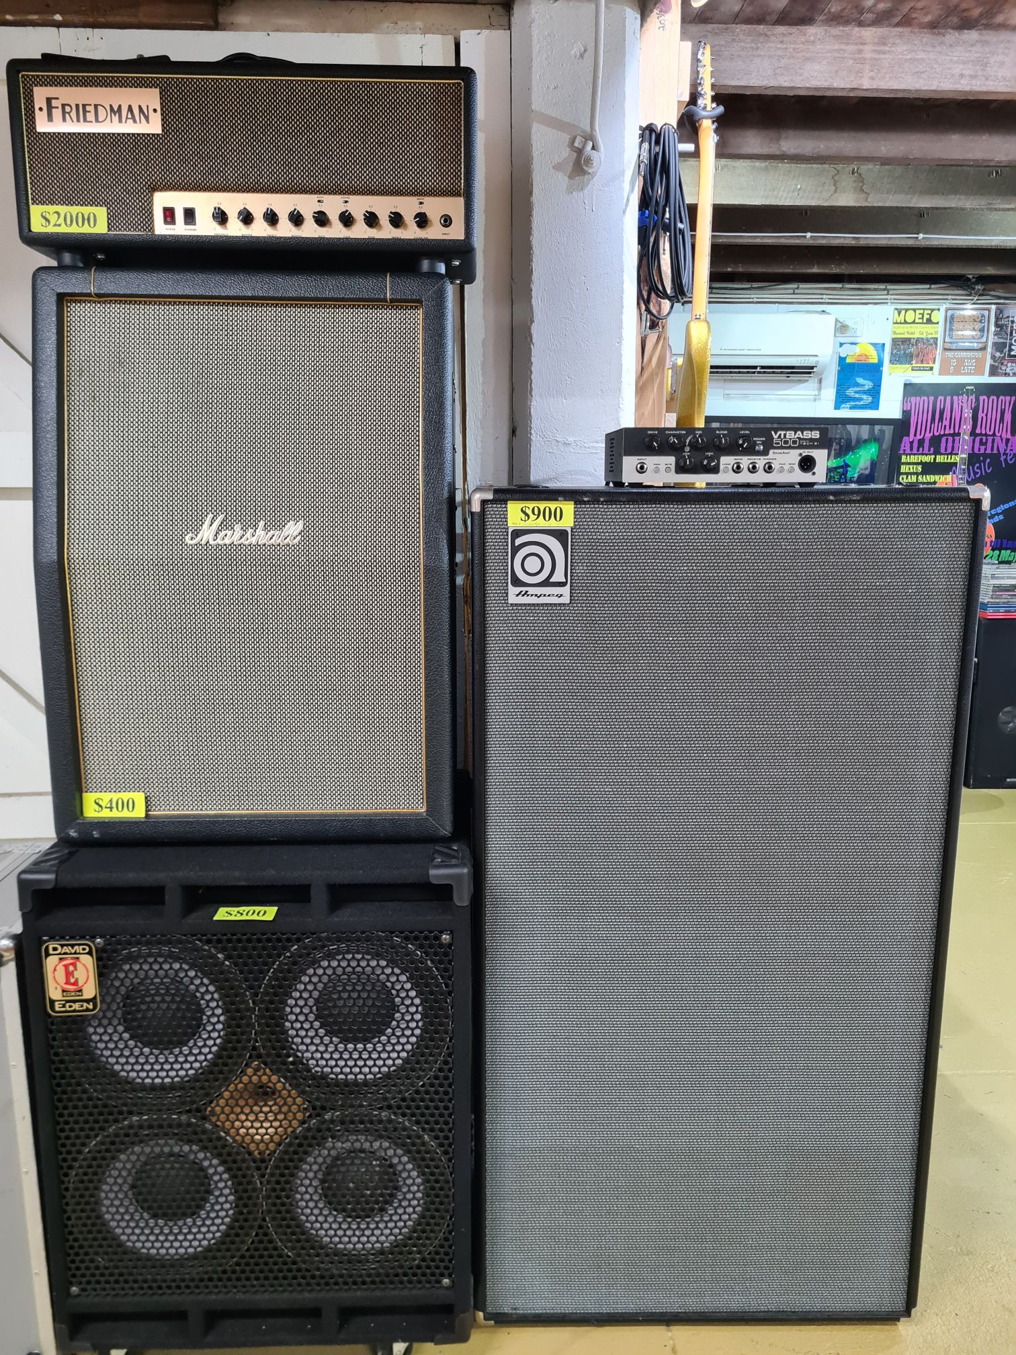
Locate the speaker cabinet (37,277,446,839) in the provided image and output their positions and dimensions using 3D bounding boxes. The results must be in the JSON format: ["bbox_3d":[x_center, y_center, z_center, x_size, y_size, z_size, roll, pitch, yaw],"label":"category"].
[{"bbox_3d":[-0.343,-0.173,1.467,0.525,0.744,0.345,0,10,-3],"label":"speaker cabinet"}]

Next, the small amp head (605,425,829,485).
[{"bbox_3d":[0.287,-0.312,1.464,0.270,0.080,0.243,0,11,0],"label":"small amp head"}]

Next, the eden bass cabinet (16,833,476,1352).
[{"bbox_3d":[-0.338,0.555,1.574,0.574,0.723,0.455,0,10,-2],"label":"eden bass cabinet"}]

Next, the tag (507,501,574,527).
[{"bbox_3d":[0.042,-0.209,1.301,0.084,0.032,0.004,0,11,0],"label":"tag"}]

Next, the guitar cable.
[{"bbox_3d":[0.304,-0.883,1.974,0.113,0.364,0.085,0,11,0],"label":"guitar cable"}]

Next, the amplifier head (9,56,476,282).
[{"bbox_3d":[-0.322,-0.649,1.357,0.560,0.236,0.225,0,10,-2],"label":"amplifier head"}]

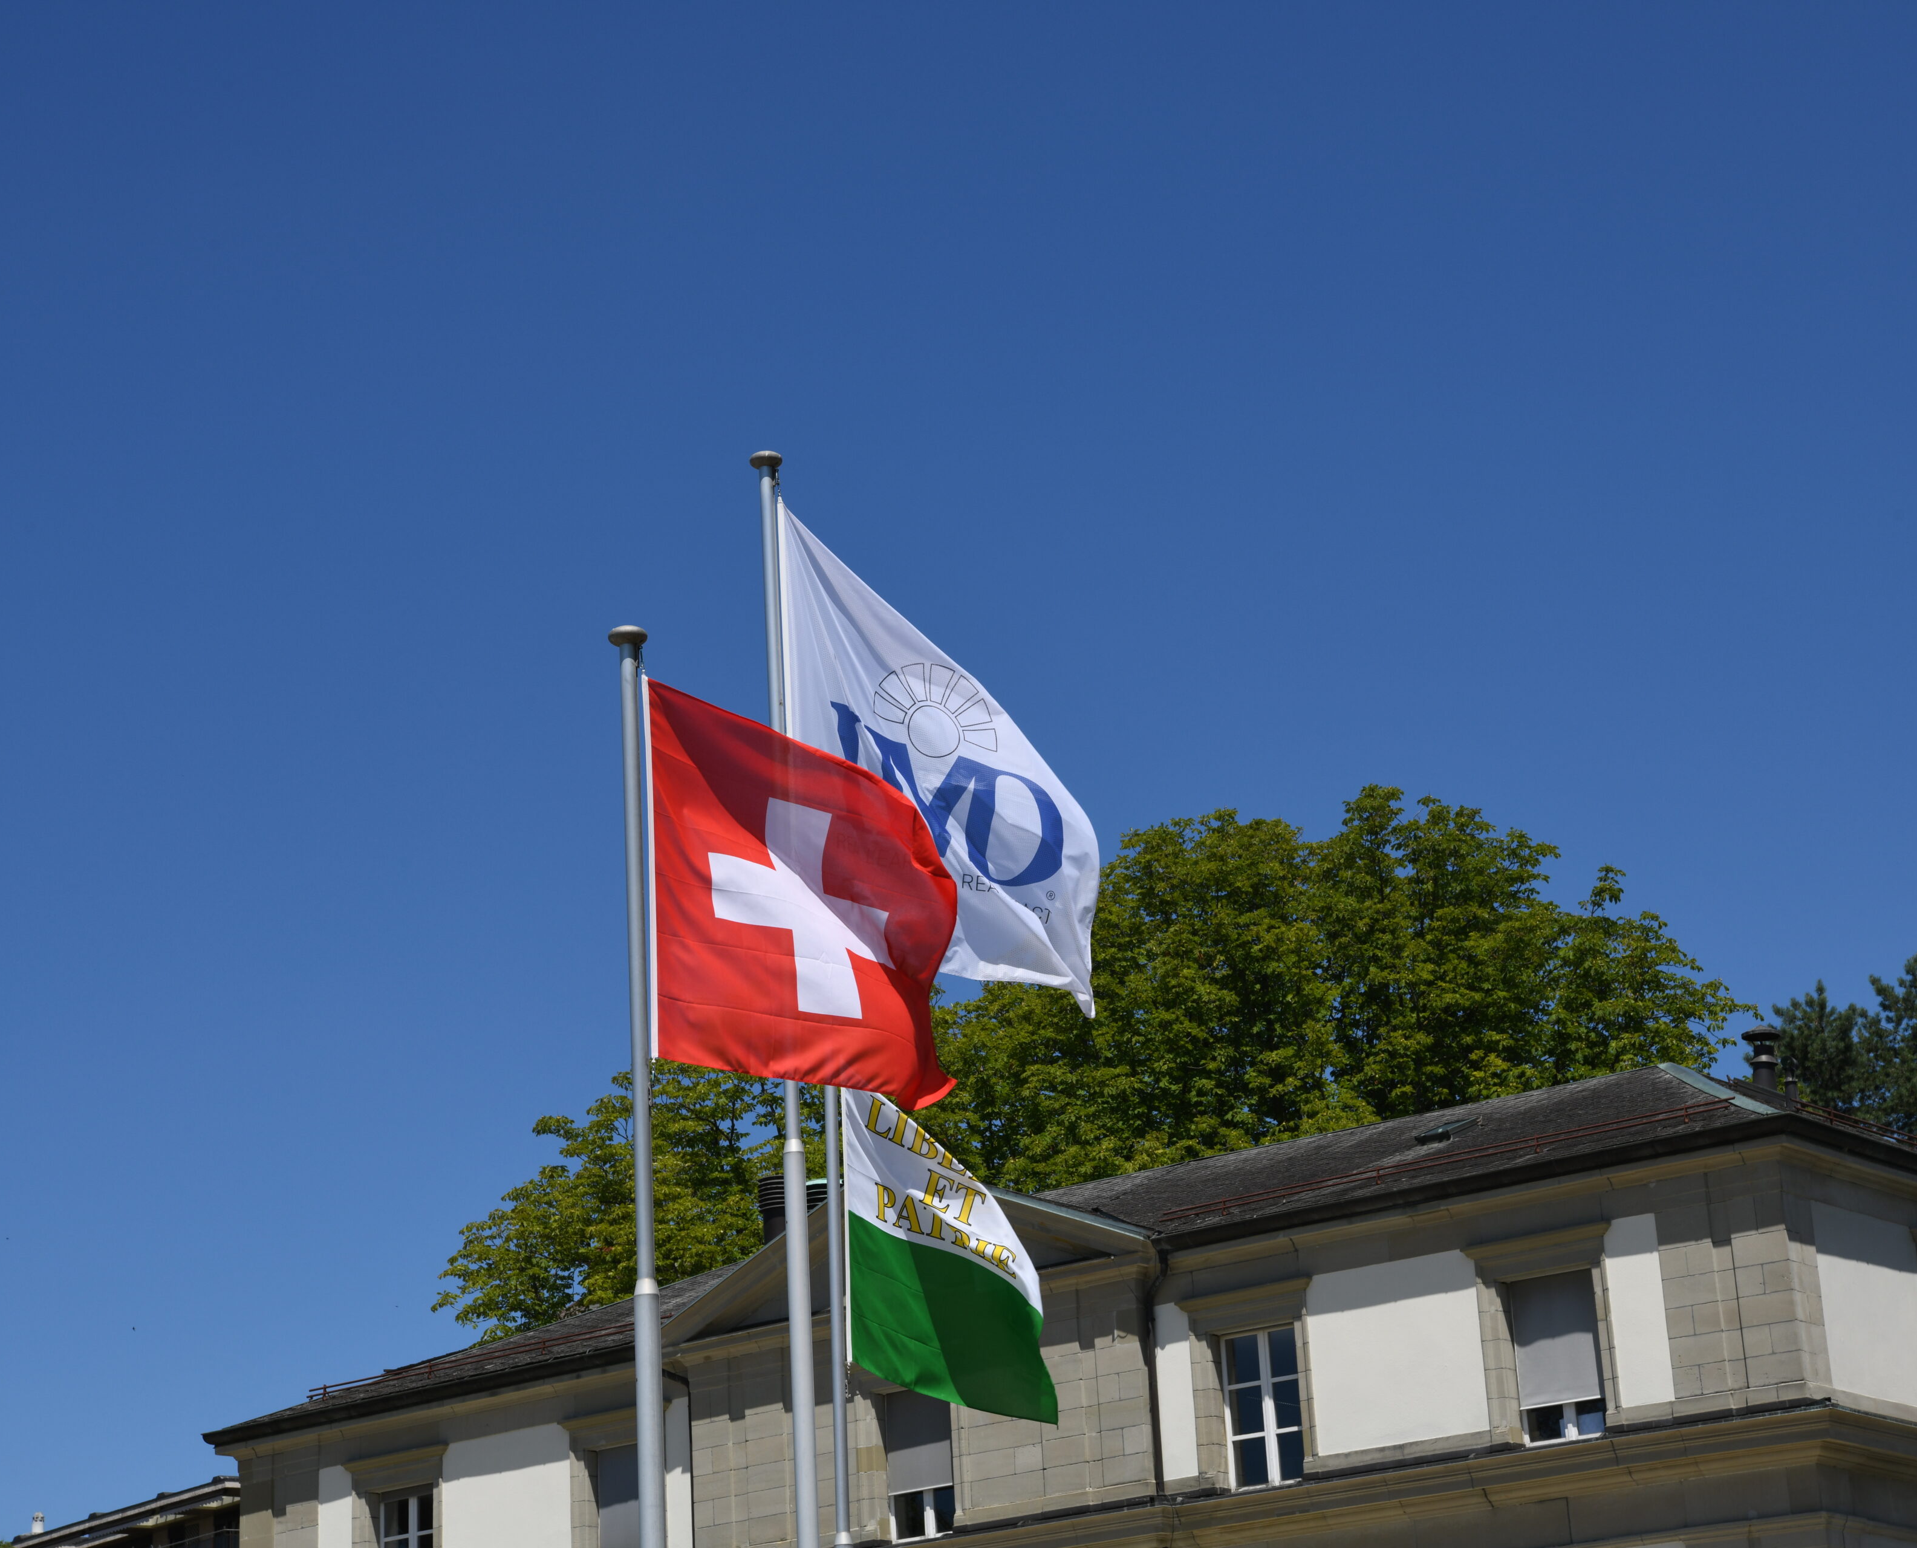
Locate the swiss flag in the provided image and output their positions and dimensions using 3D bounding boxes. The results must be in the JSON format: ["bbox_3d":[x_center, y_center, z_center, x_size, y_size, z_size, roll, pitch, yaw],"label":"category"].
[{"bbox_3d":[-0.560,0.448,16.783,1.250,1.589,0.450,6,-21,-26],"label":"swiss flag"}]

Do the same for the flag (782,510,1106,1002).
[{"bbox_3d":[-0.019,-0.098,20.066,1.600,2.186,0.600,6,-21,-26],"label":"flag"}]

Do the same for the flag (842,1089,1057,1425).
[{"bbox_3d":[-0.028,2.202,21.620,1.120,1.645,0.450,7,-21,-28],"label":"flag"}]

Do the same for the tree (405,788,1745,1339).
[{"bbox_3d":[2.631,11.183,75.255,22.000,22.102,17.000,-4,-18,1],"label":"tree"}]

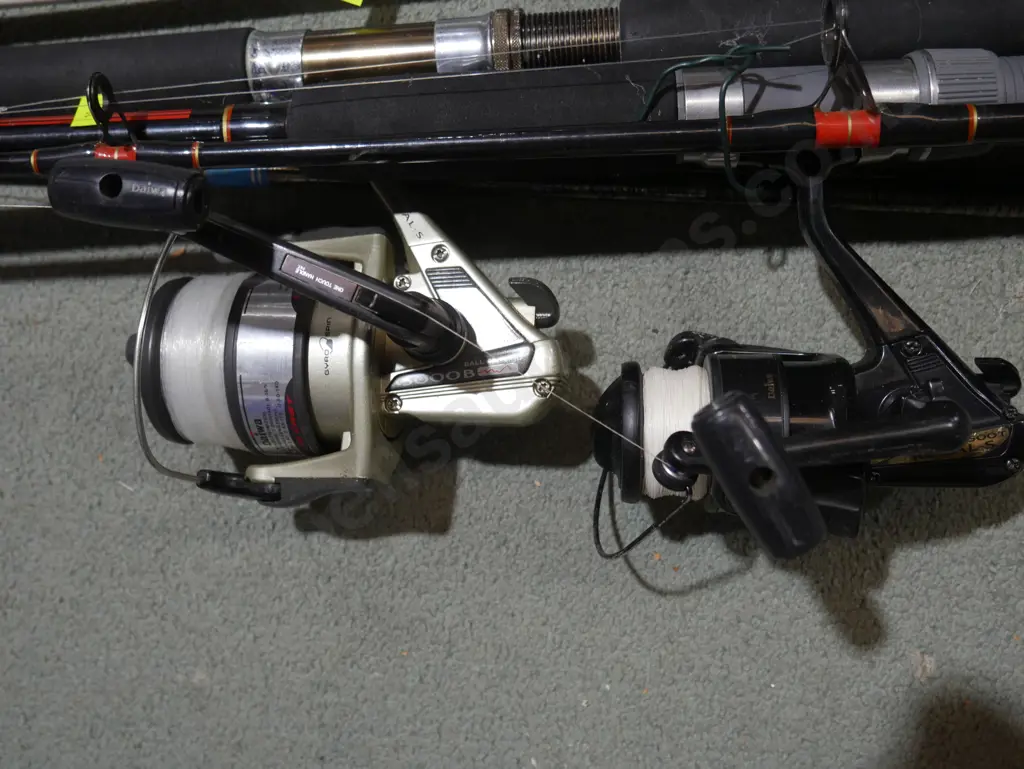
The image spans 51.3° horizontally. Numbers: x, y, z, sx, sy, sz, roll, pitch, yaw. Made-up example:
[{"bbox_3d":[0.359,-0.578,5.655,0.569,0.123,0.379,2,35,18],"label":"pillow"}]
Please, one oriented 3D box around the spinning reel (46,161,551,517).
[{"bbox_3d":[-0.067,-0.033,0.363,0.166,0.140,0.142,-2,78,7],"label":"spinning reel"}]

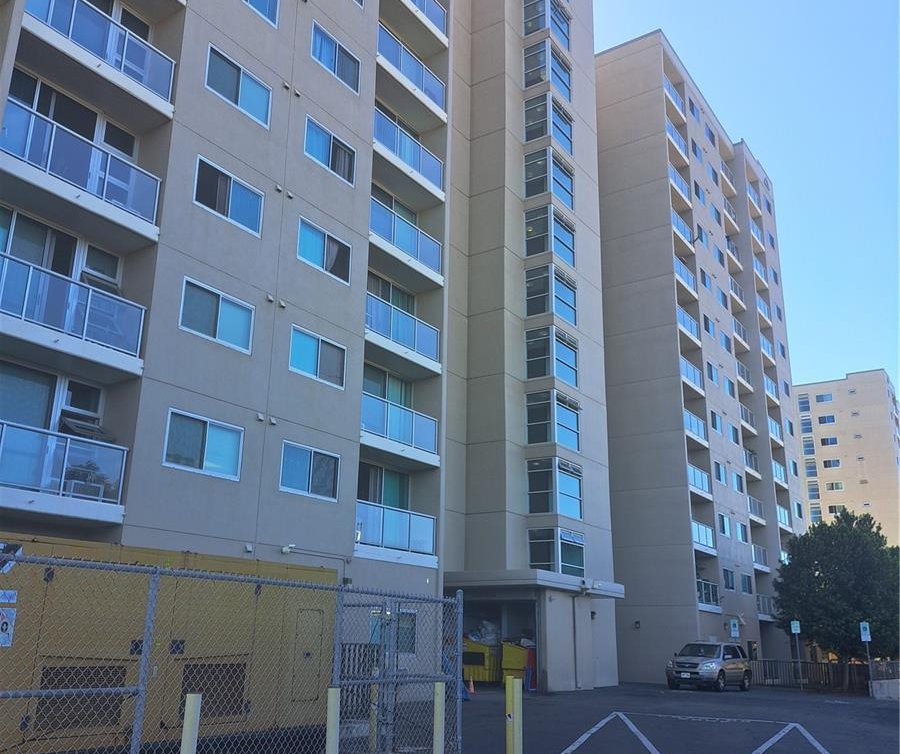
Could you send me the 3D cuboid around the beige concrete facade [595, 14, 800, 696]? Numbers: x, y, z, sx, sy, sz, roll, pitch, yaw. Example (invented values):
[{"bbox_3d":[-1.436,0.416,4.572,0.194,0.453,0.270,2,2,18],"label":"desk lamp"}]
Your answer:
[{"bbox_3d":[12.113,0.621,52.420,13.300,34.314,21.014,-11,-21,33],"label":"beige concrete facade"}]

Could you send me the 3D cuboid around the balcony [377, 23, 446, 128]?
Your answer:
[{"bbox_3d":[-1.391,-8.692,24.641,1.091,1.277,3.352,-11,-21,33],"label":"balcony"}]

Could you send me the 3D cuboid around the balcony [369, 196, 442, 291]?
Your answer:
[{"bbox_3d":[-1.494,-3.620,23.038,1.091,1.277,3.352,-11,-21,33],"label":"balcony"}]

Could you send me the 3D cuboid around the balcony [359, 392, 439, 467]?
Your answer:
[{"bbox_3d":[-1.597,1.452,21.436,1.091,1.277,3.352,-11,-21,33],"label":"balcony"}]

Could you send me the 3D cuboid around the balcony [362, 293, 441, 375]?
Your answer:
[{"bbox_3d":[-1.545,-1.084,22.237,1.091,1.277,3.352,-11,-21,33],"label":"balcony"}]

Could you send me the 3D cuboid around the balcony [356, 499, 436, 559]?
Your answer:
[{"bbox_3d":[-1.648,3.988,20.635,1.091,1.277,3.352,-11,-21,33],"label":"balcony"}]

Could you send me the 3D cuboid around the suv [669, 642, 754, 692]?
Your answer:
[{"bbox_3d":[10.032,11.124,32.160,1.970,1.790,4.780,-12,-22,35],"label":"suv"}]

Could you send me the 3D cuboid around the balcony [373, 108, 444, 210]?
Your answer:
[{"bbox_3d":[-1.473,-6.097,23.674,0.992,1.273,3.390,-11,-21,32],"label":"balcony"}]

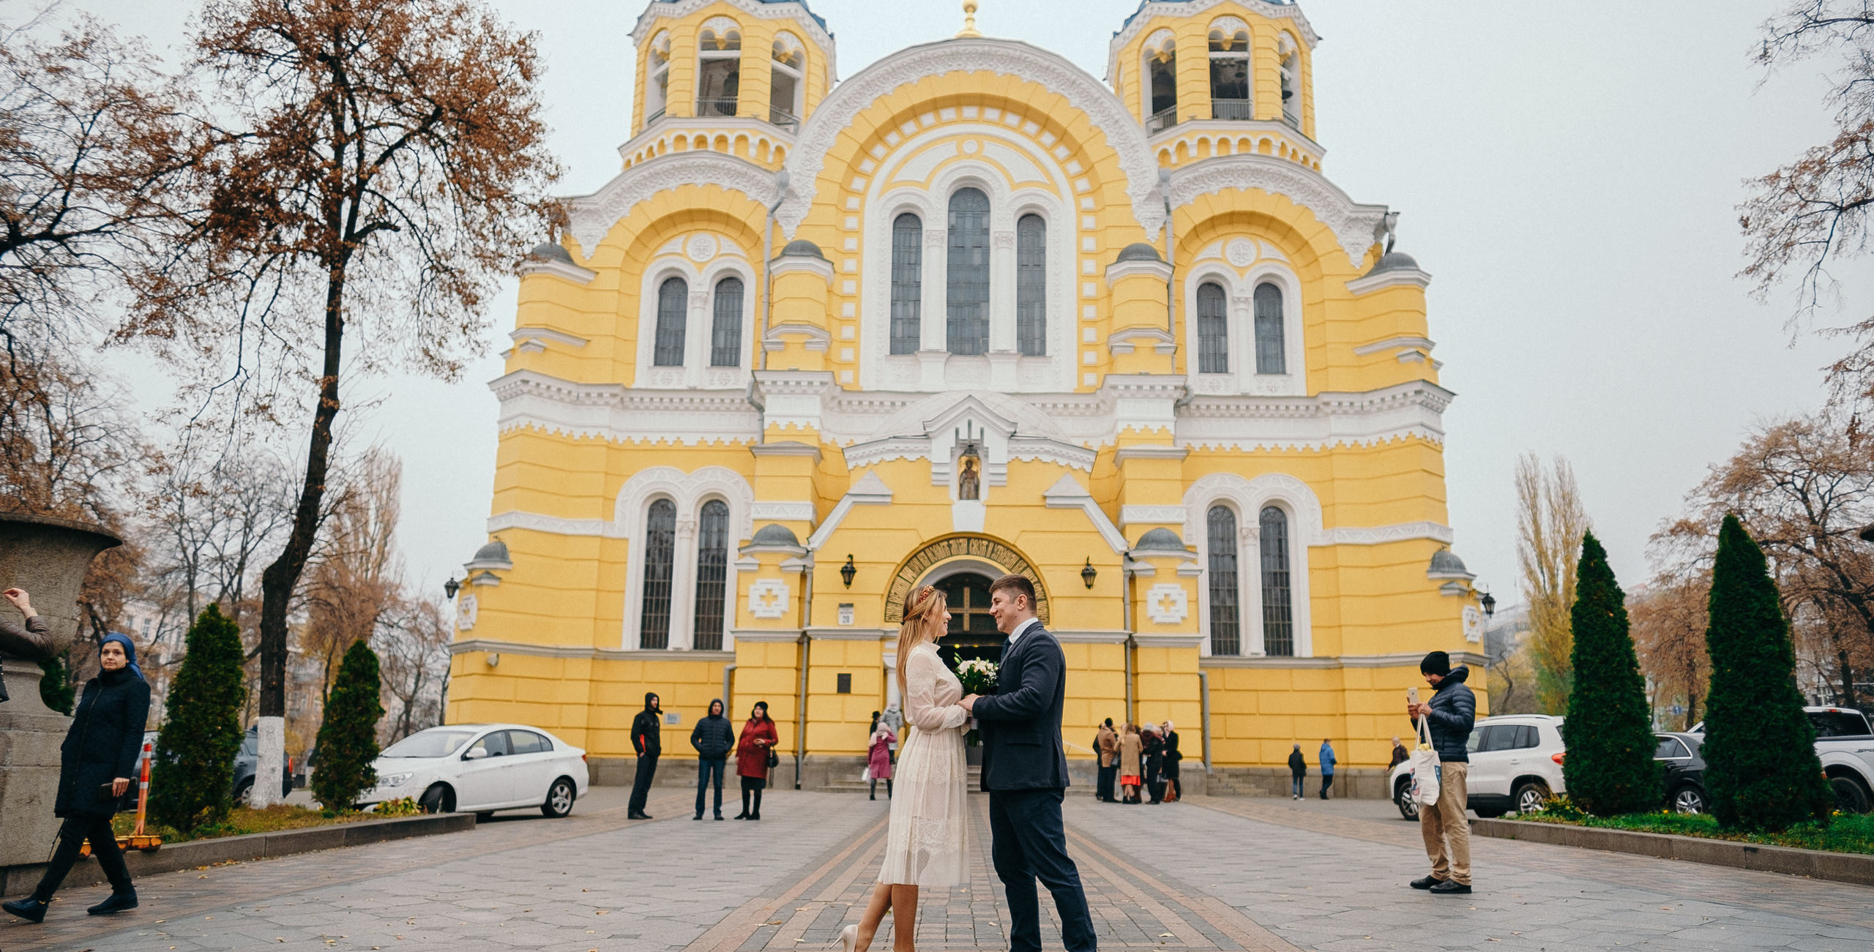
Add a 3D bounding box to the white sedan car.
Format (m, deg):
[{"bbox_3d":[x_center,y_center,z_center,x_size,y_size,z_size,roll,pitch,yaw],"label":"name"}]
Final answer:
[{"bbox_3d":[-7.172,4.459,18.949,1.780,1.460,4.550,-4,-13,22],"label":"white sedan car"}]

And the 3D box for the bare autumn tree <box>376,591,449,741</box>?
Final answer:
[{"bbox_3d":[-22.194,8.538,51.754,3.500,7.340,3.500,1,-12,1],"label":"bare autumn tree"}]

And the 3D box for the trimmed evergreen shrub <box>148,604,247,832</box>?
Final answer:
[{"bbox_3d":[-6.806,2.233,11.614,0.900,2.080,0.900,1,-12,2],"label":"trimmed evergreen shrub"}]

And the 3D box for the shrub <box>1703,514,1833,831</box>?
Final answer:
[{"bbox_3d":[10.115,2.347,15.440,1.340,3.796,1.340,1,-12,1],"label":"shrub"}]

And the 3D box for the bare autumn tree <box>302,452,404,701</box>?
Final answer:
[{"bbox_3d":[-24.777,5.348,52.720,4.600,13.615,4.600,1,-12,2],"label":"bare autumn tree"}]

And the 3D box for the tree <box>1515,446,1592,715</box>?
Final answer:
[{"bbox_3d":[38.633,8.466,77.689,4.900,20.290,4.900,1,-12,1],"label":"tree"}]

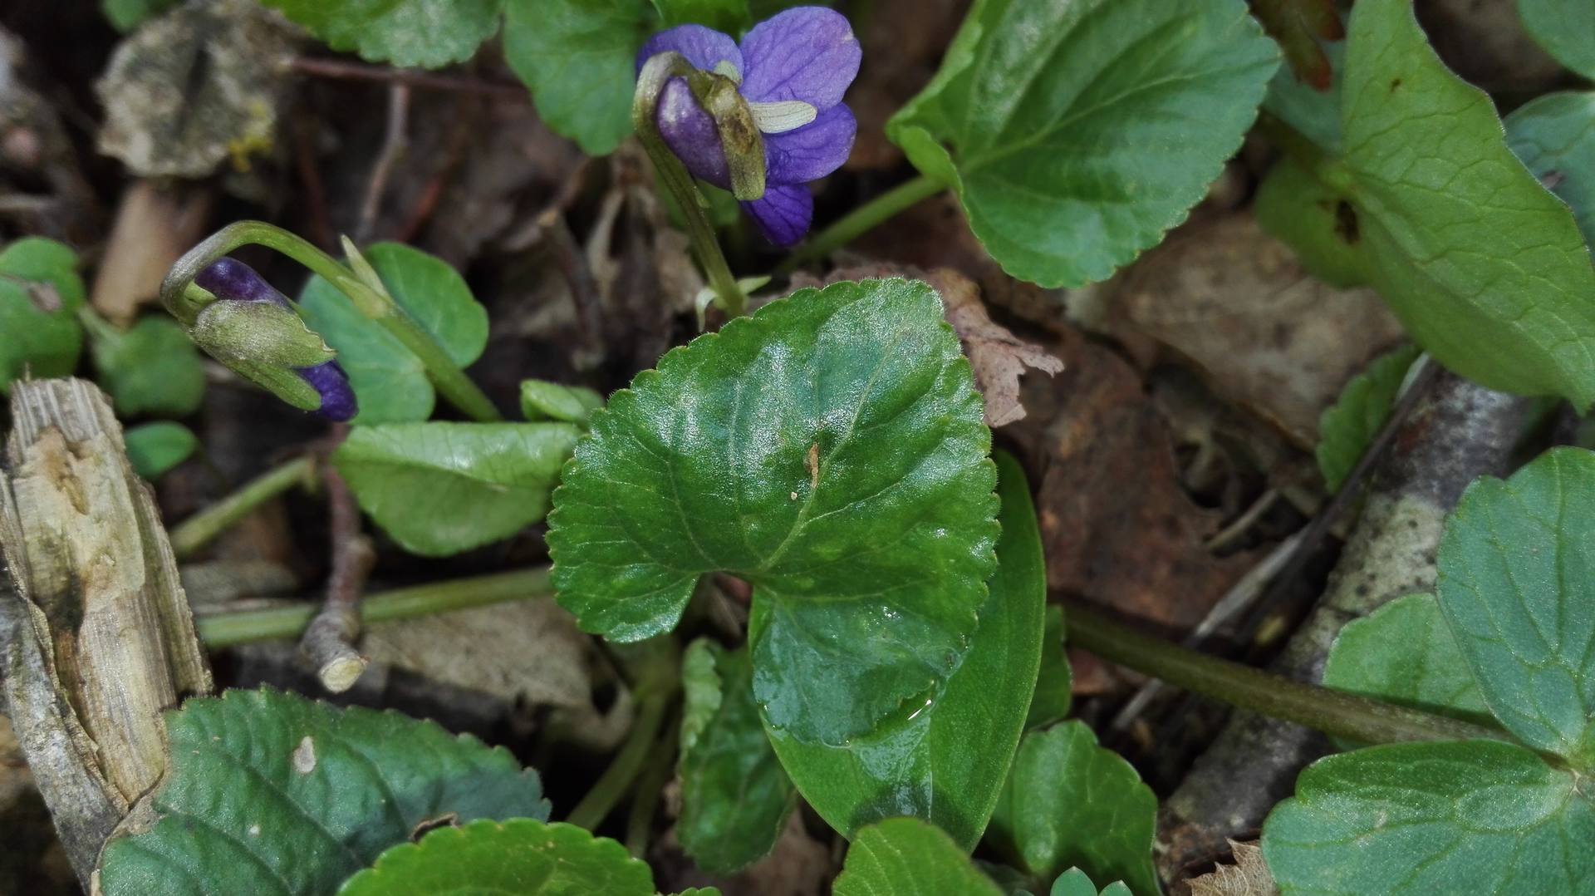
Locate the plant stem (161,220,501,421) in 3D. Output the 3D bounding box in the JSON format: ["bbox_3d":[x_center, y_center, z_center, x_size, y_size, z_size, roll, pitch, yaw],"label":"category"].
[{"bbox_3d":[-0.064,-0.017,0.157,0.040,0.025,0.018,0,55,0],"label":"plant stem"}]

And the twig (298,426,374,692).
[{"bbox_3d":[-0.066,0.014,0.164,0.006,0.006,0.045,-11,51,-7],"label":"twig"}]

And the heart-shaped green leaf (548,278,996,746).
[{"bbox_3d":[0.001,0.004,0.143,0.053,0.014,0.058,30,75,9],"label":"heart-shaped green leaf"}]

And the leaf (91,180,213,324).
[{"bbox_3d":[-0.114,-0.034,0.199,0.017,0.008,0.035,-2,58,-1],"label":"leaf"}]

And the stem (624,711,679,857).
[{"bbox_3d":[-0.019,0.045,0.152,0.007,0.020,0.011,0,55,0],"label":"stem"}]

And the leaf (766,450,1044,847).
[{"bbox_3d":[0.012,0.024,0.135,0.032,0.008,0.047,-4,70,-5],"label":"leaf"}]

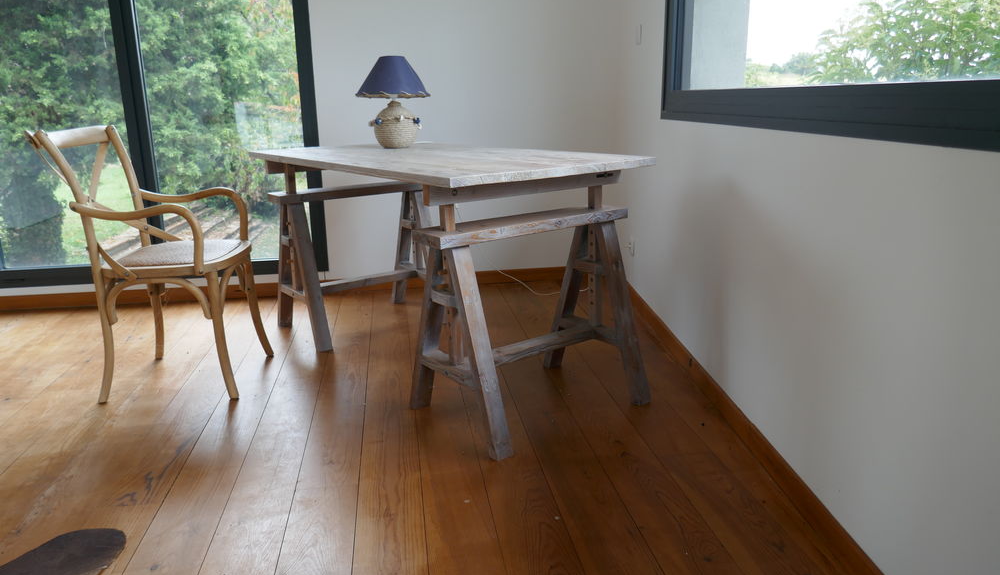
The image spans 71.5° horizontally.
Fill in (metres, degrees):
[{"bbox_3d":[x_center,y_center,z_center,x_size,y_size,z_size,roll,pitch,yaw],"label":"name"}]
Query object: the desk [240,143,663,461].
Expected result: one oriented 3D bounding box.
[{"bbox_3d":[-0.224,-0.102,2.584,0.829,0.768,1.565,-13,19,-37],"label":"desk"}]

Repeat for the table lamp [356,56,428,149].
[{"bbox_3d":[-0.437,-0.759,2.862,0.292,0.360,0.292,-3,15,-8],"label":"table lamp"}]

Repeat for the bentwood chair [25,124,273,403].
[{"bbox_3d":[-1.181,-0.104,2.405,0.581,0.893,0.504,-1,15,-1],"label":"bentwood chair"}]

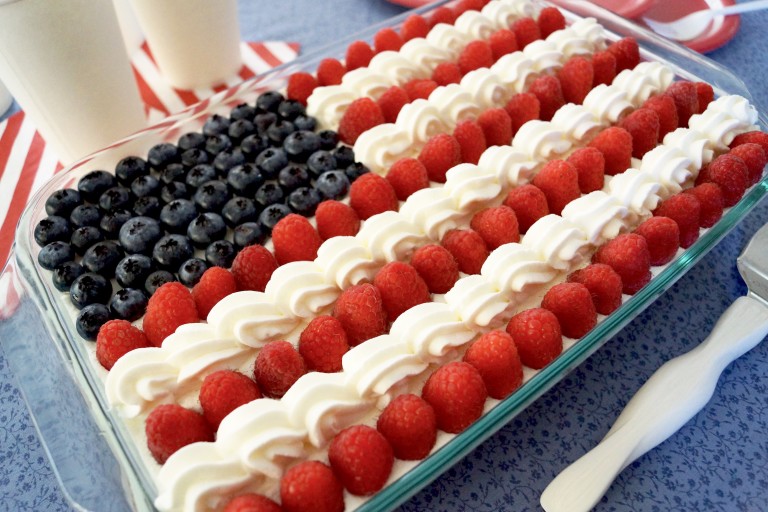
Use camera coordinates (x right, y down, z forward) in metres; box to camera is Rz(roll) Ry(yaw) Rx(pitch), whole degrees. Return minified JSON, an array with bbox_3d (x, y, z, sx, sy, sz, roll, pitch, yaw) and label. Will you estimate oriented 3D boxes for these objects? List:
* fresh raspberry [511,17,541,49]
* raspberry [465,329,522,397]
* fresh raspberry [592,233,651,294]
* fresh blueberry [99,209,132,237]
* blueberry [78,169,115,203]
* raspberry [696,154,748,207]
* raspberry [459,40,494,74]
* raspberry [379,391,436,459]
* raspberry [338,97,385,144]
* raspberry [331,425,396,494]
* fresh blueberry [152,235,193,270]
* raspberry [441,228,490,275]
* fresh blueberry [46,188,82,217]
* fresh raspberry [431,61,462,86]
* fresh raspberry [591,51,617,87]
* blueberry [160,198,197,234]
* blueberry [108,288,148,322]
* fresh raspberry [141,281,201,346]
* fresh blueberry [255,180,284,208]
[{"bbox_3d":[0.080,-0.126,0.326,0.017,0.018,0.017,-1,54,2],"label":"fresh raspberry"},{"bbox_3d":[0.039,0.037,0.204,0.022,0.023,0.022,-2,53,2],"label":"raspberry"},{"bbox_3d":[0.095,0.001,0.227,0.021,0.022,0.021,-2,53,2],"label":"fresh raspberry"},{"bbox_3d":[-0.121,-0.015,0.259,0.013,0.011,0.013,-1,54,2],"label":"fresh blueberry"},{"bbox_3d":[-0.143,-0.035,0.288,0.017,0.014,0.017,-32,56,-18],"label":"blueberry"},{"bbox_3d":[0.151,-0.034,0.256,0.020,0.023,0.020,-32,58,-20],"label":"raspberry"},{"bbox_3d":[0.051,-0.111,0.317,0.018,0.017,0.018,5,54,7],"label":"raspberry"},{"bbox_3d":[0.008,0.059,0.198,0.021,0.022,0.021,-2,53,2],"label":"raspberry"},{"bbox_3d":[-0.011,-0.068,0.291,0.023,0.024,0.023,-1,52,2],"label":"raspberry"},{"bbox_3d":[-0.007,0.067,0.188,0.022,0.023,0.022,-1,54,2],"label":"raspberry"},{"bbox_3d":[-0.095,-0.001,0.260,0.017,0.015,0.017,-3,53,4],"label":"fresh blueberry"},{"bbox_3d":[0.036,-0.003,0.256,0.020,0.017,0.020,-2,53,3],"label":"raspberry"},{"bbox_3d":[-0.157,-0.026,0.282,0.016,0.013,0.016,-32,56,-18],"label":"fresh blueberry"},{"bbox_3d":[0.036,-0.104,0.332,0.018,0.016,0.018,-2,53,3],"label":"fresh raspberry"},{"bbox_3d":[0.118,-0.102,0.314,0.017,0.018,0.017,-32,58,-20],"label":"fresh raspberry"},{"bbox_3d":[-0.098,-0.019,0.275,0.016,0.014,0.016,-3,53,4],"label":"blueberry"},{"bbox_3d":[-0.108,0.020,0.243,0.015,0.013,0.015,-1,54,1],"label":"blueberry"},{"bbox_3d":[-0.083,0.021,0.223,0.021,0.022,0.021,-2,53,2],"label":"fresh raspberry"},{"bbox_3d":[-0.056,-0.031,0.280,0.013,0.011,0.013,-1,54,1],"label":"fresh blueberry"}]

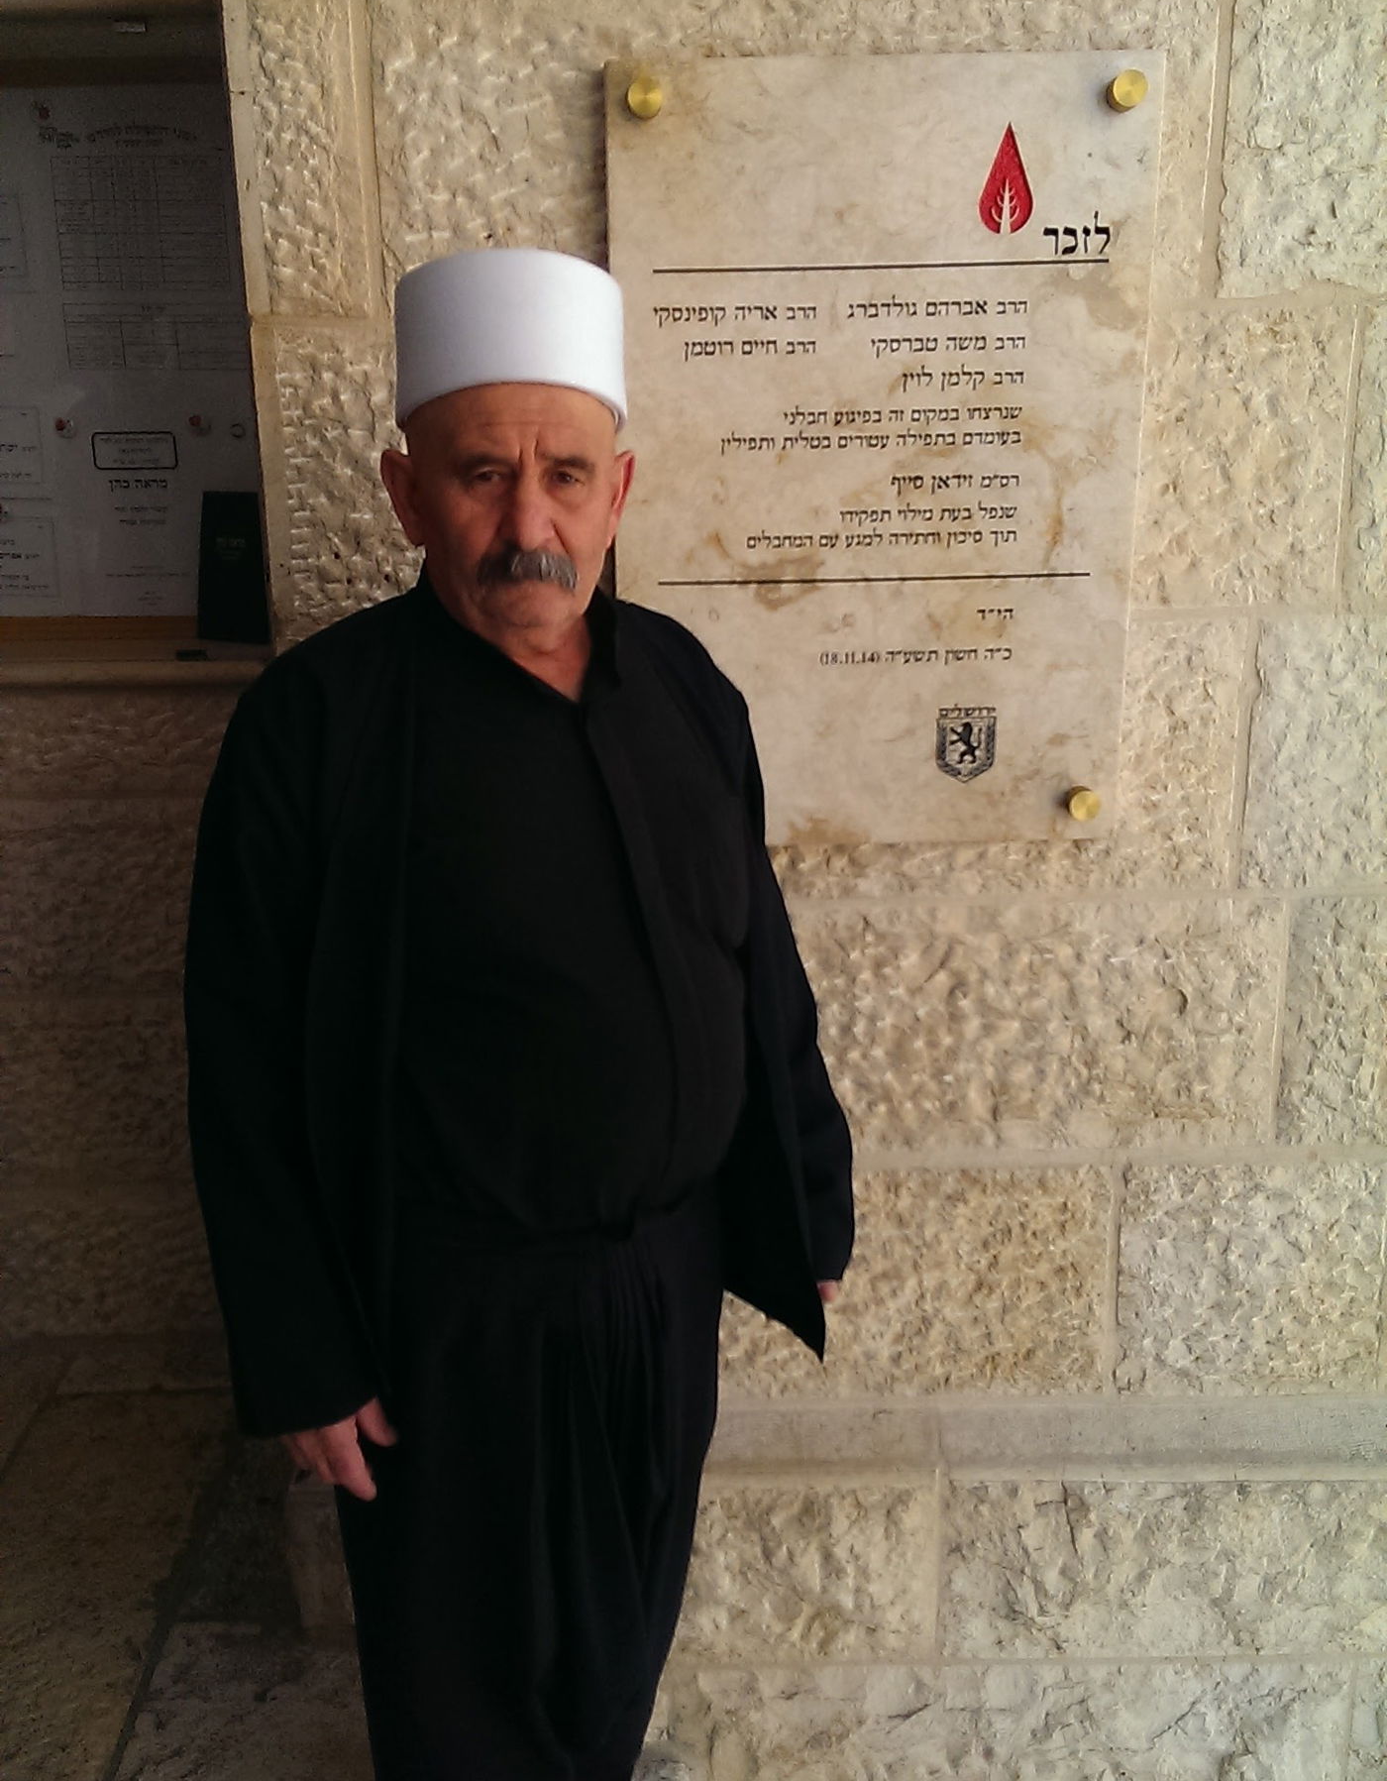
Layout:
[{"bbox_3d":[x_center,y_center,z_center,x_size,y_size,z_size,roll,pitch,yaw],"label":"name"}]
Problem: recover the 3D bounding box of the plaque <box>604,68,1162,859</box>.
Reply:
[{"bbox_3d":[0.187,-0.428,1.865,0.533,0.778,0.035,-1,16,1],"label":"plaque"}]

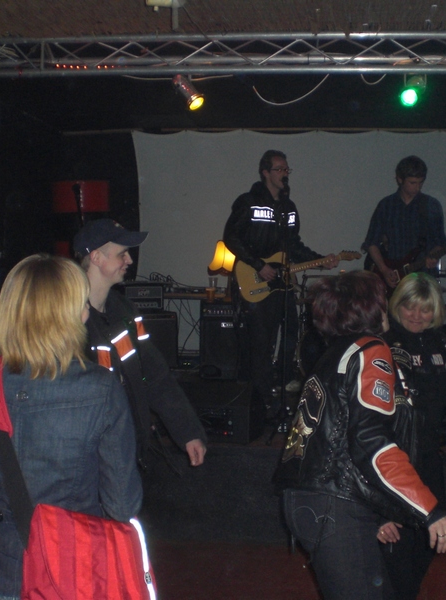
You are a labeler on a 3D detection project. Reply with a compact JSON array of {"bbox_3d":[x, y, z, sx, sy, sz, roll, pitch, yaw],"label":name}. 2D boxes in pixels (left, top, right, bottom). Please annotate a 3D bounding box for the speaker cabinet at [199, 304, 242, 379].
[{"bbox_3d":[0.021,0.352,7.450,0.430,0.640,0.330,1,2,6],"label":"speaker cabinet"}]

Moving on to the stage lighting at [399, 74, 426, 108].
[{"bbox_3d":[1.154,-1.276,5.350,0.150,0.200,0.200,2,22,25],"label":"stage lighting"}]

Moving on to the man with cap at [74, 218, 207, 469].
[{"bbox_3d":[-0.357,0.561,3.373,0.450,1.753,0.550,2,3,38],"label":"man with cap"}]

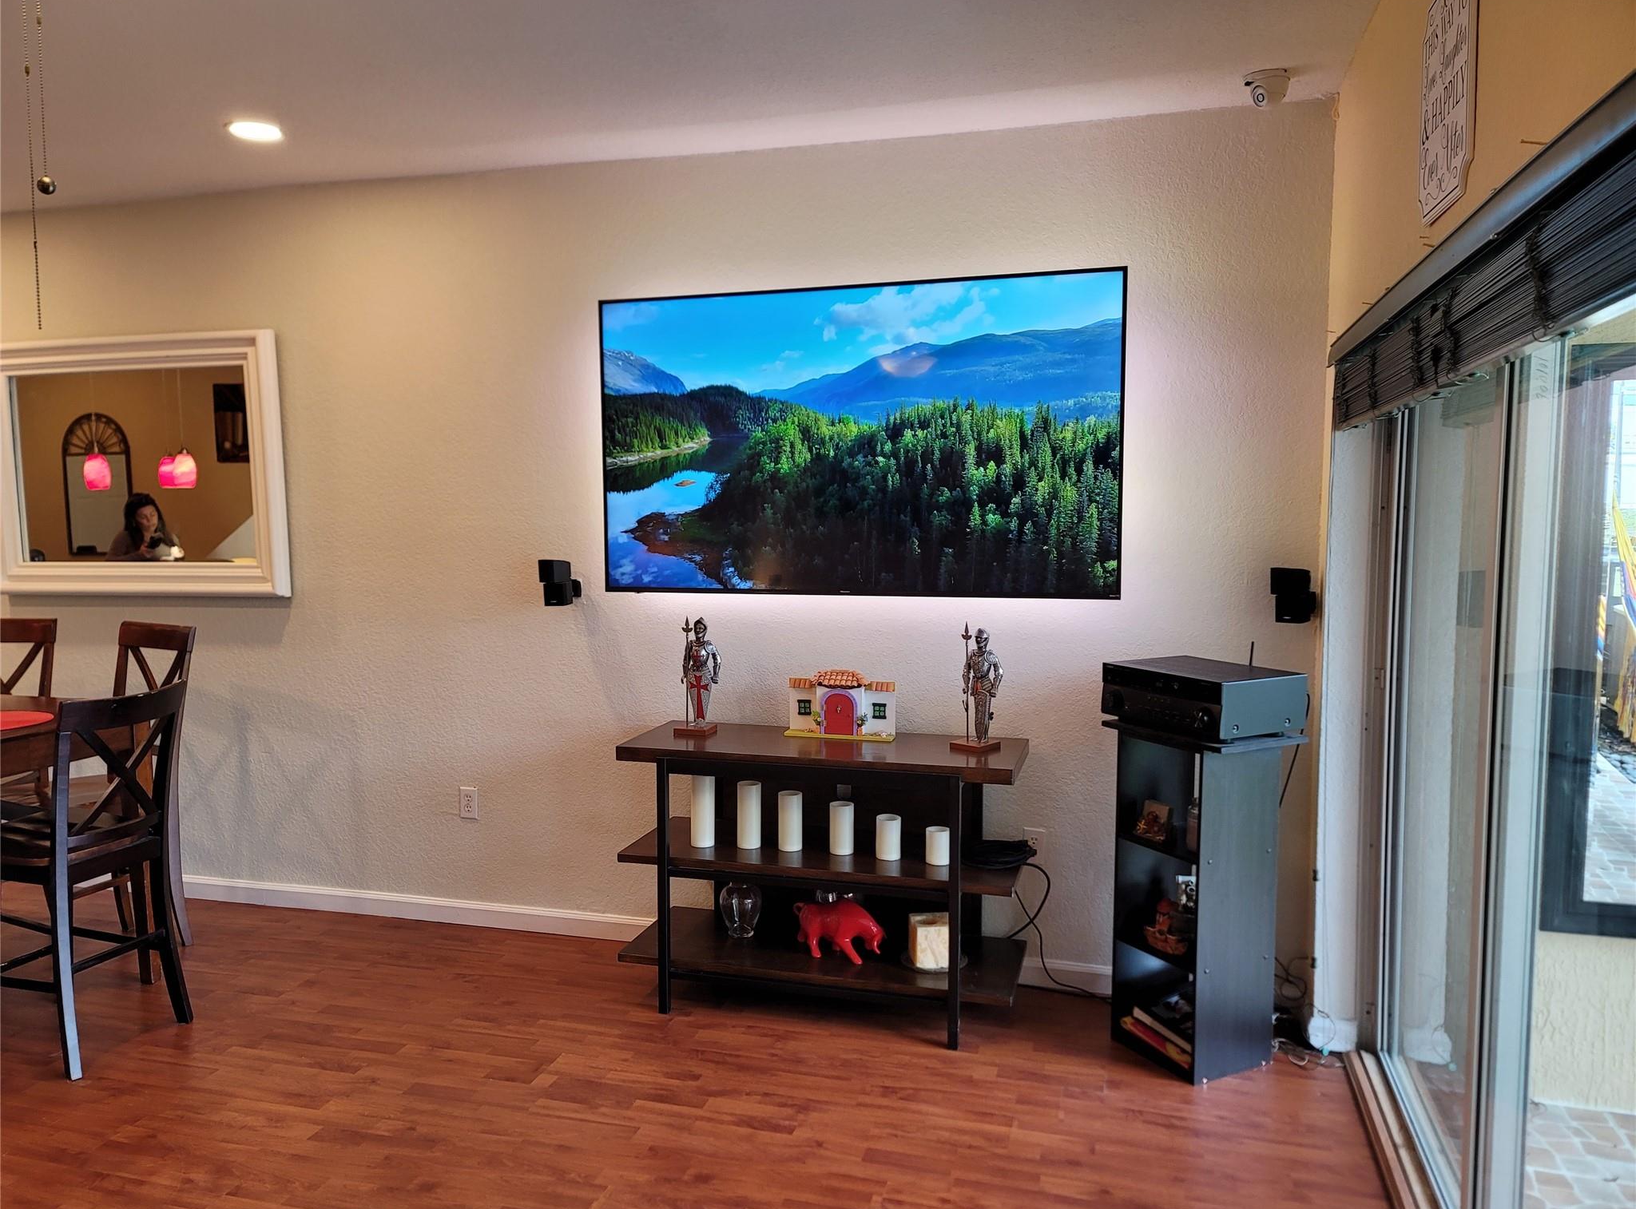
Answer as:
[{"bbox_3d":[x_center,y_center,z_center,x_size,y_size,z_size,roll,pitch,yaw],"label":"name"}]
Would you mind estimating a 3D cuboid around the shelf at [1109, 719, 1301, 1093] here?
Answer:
[{"bbox_3d":[1.050,0.793,3.268,0.317,0.909,0.443,-3,5,-27],"label":"shelf"}]

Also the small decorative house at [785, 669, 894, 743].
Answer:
[{"bbox_3d":[0.071,0.307,3.644,0.335,0.210,0.078,1,5,15],"label":"small decorative house"}]

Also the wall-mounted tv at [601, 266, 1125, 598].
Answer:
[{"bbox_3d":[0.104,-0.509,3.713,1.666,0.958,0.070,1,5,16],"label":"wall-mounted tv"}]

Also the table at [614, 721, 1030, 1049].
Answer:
[{"bbox_3d":[0.022,0.820,3.598,1.178,0.805,0.424,1,5,16],"label":"table"}]

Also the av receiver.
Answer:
[{"bbox_3d":[1.053,0.258,3.246,0.315,0.162,0.437,-3,5,-27],"label":"av receiver"}]

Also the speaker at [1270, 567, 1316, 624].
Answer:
[{"bbox_3d":[1.357,-0.024,3.372,0.092,0.158,0.125,4,6,42],"label":"speaker"}]

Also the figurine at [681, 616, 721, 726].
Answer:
[{"bbox_3d":[-0.382,0.222,3.724,0.113,0.356,0.098,2,5,20],"label":"figurine"}]

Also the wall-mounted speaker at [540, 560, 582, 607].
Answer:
[{"bbox_3d":[-0.873,-0.071,4.003,0.092,0.158,0.130,2,5,22],"label":"wall-mounted speaker"}]

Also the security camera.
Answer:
[{"bbox_3d":[1.186,-1.353,3.126,0.116,0.088,0.116,5,7,45],"label":"security camera"}]

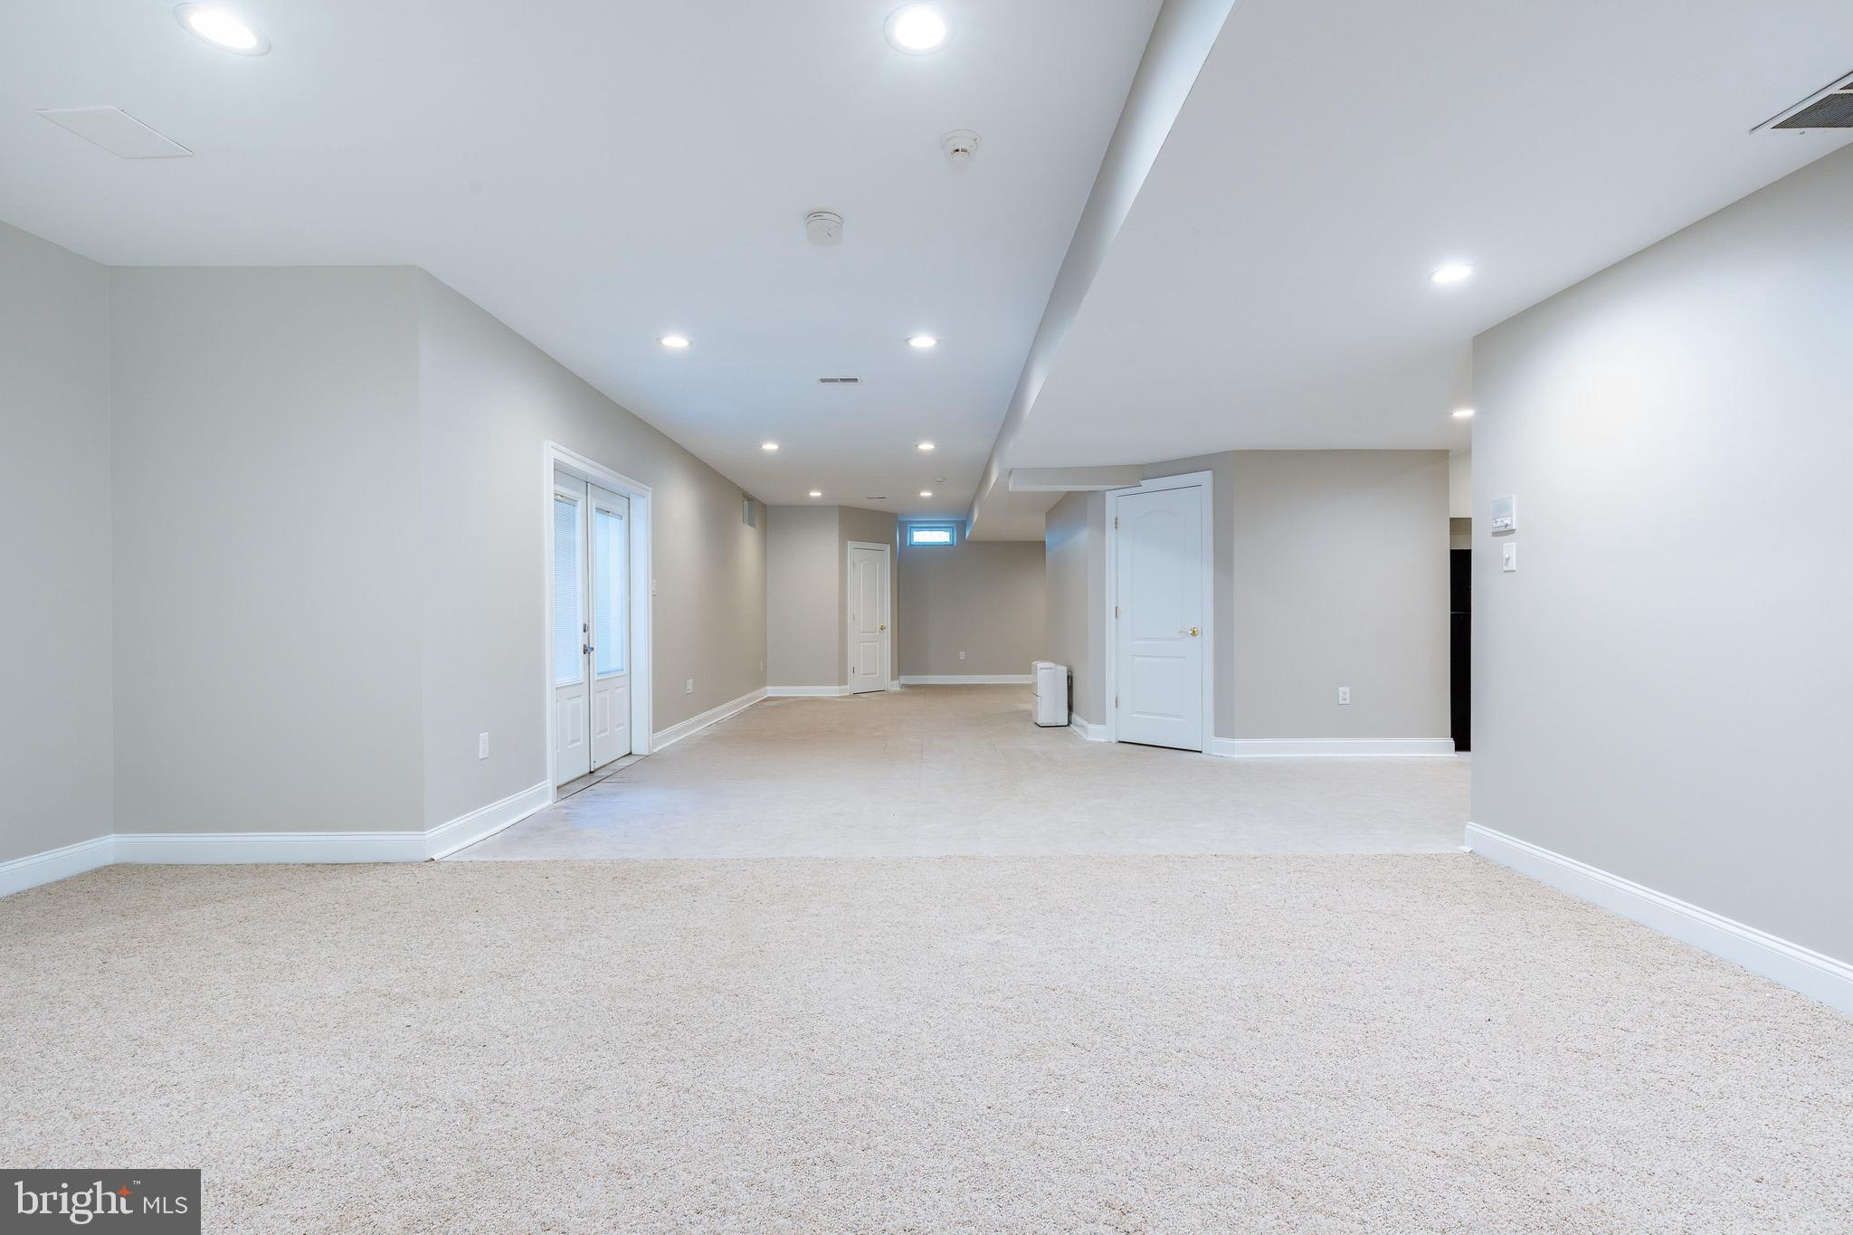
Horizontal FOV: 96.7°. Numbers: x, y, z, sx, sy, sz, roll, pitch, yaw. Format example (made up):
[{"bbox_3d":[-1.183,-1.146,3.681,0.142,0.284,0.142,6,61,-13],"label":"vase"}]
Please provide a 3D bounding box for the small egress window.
[{"bbox_3d":[0.092,-1.280,12.850,0.760,0.360,0.080,0,0,0],"label":"small egress window"}]

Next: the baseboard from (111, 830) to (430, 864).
[{"bbox_3d":[-2.815,0.990,3.535,1.340,0.130,0.018,0,0,0],"label":"baseboard"}]

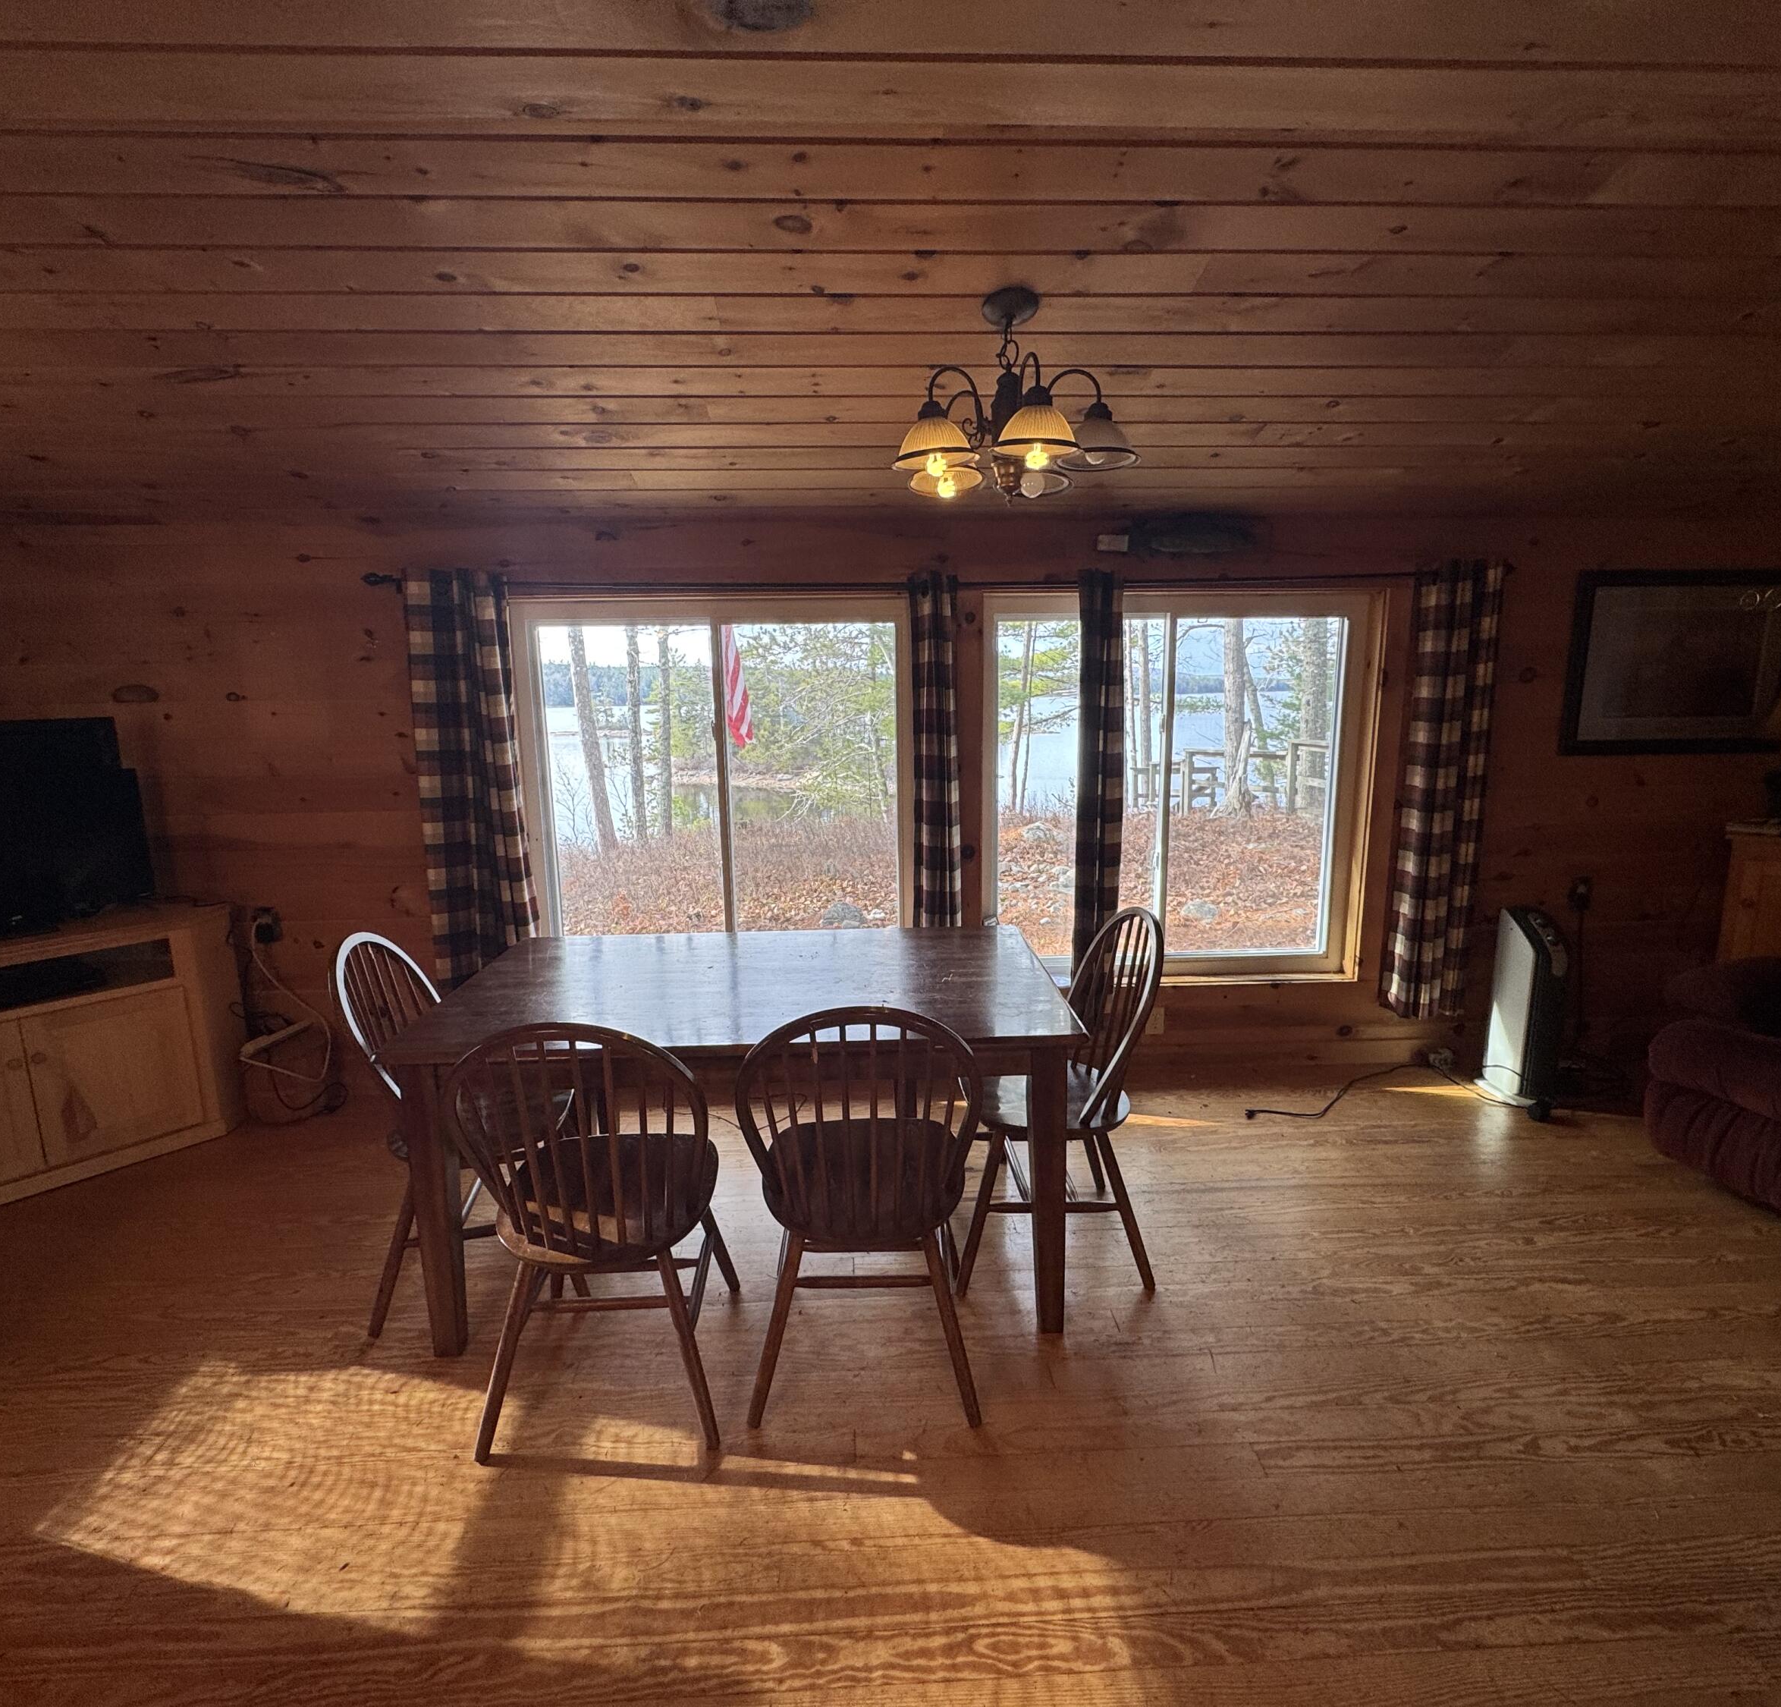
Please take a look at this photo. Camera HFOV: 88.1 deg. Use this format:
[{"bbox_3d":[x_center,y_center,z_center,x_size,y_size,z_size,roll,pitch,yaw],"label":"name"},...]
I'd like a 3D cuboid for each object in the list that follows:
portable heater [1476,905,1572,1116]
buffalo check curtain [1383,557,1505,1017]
[{"bbox_3d":[2.263,0.560,3.281,0.141,0.699,0.286,-1,10,-2],"label":"portable heater"},{"bbox_3d":[1.954,-0.193,3.274,0.310,1.620,0.110,-1,10,-1],"label":"buffalo check curtain"}]

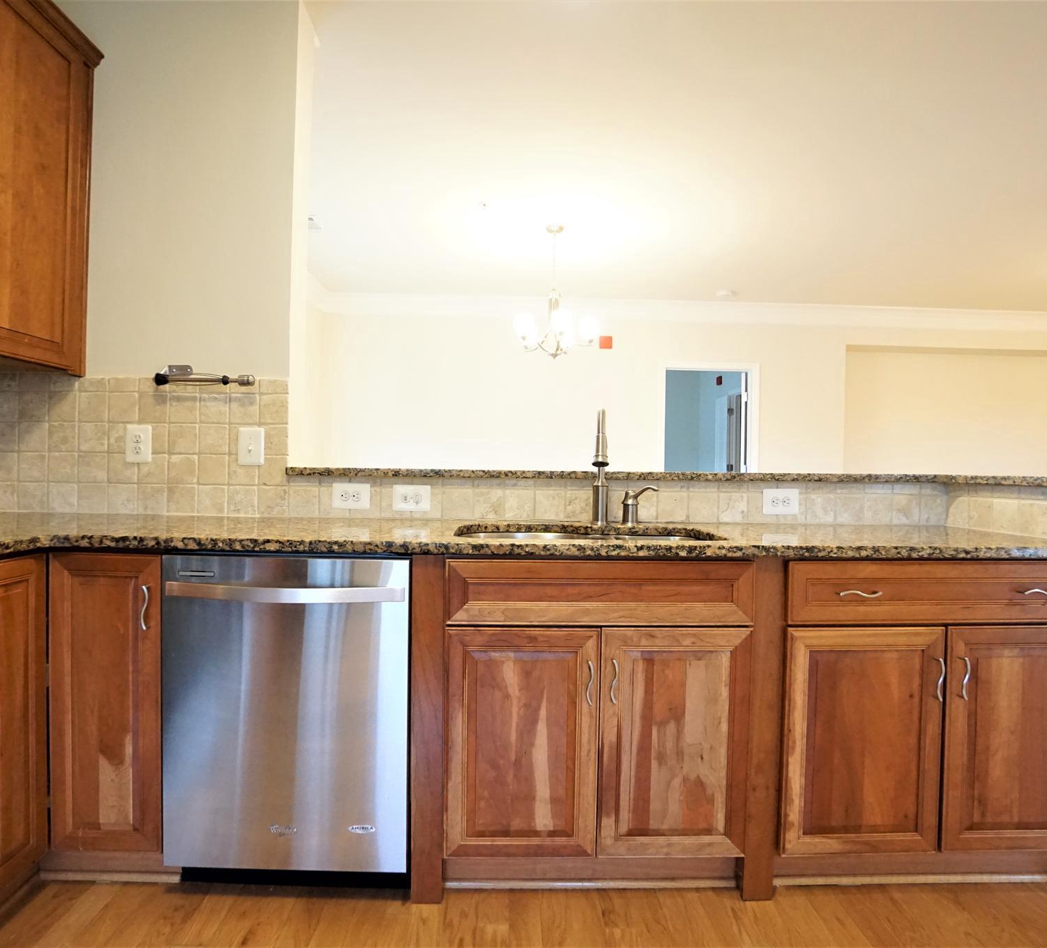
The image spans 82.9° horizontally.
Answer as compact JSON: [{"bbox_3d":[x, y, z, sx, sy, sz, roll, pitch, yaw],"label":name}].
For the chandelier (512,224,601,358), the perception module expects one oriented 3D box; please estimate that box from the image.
[{"bbox_3d":[0.237,-1.298,4.220,0.610,0.940,0.610,1,1,-1],"label":"chandelier"}]

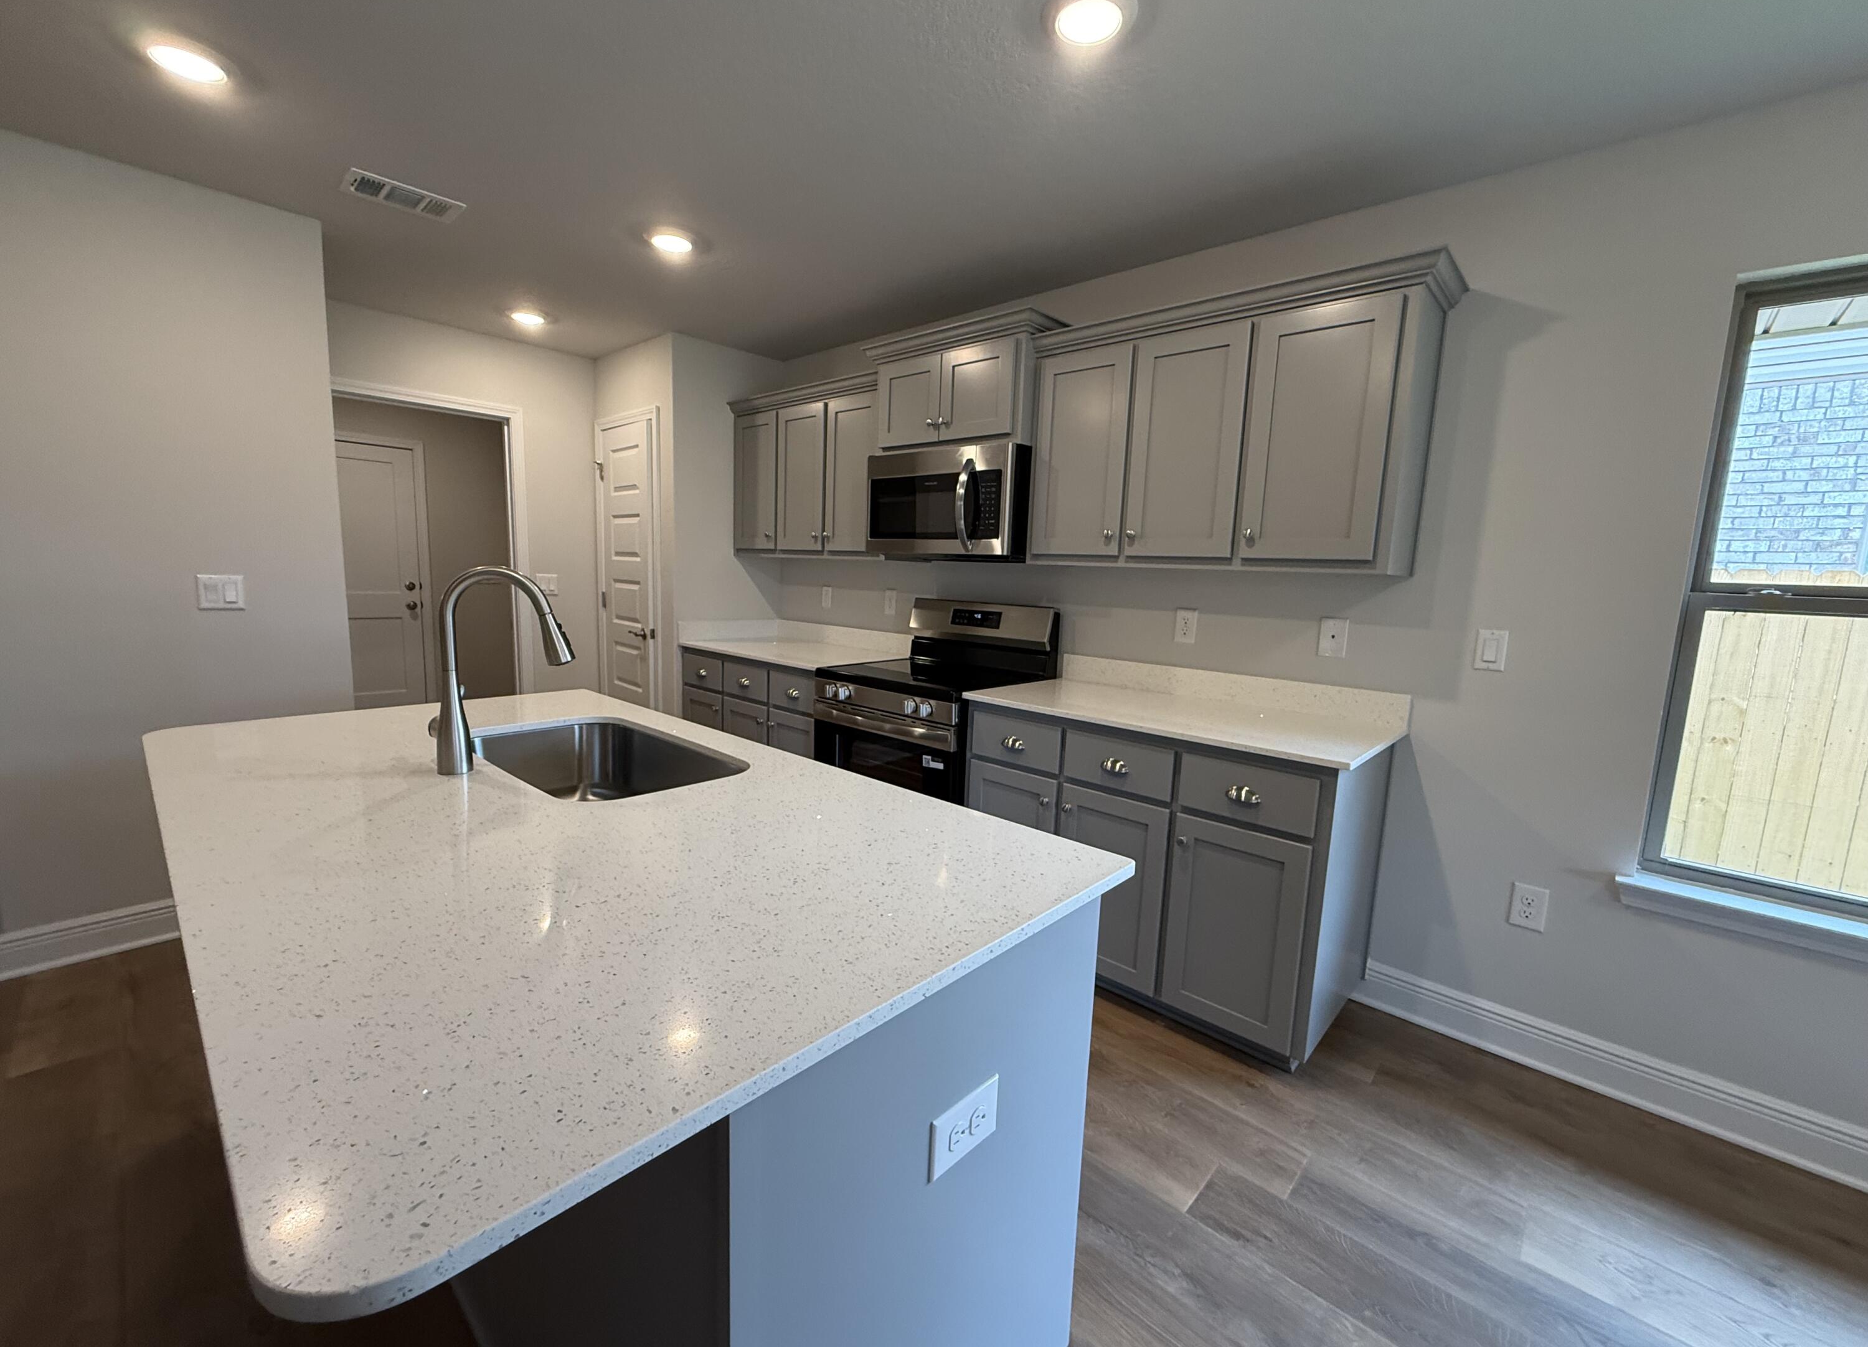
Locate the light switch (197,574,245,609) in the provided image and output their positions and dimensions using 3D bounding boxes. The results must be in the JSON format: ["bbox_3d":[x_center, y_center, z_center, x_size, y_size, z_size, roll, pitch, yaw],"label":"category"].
[{"bbox_3d":[-2.407,-0.272,2.553,0.010,0.117,0.118,9,11,42],"label":"light switch"}]

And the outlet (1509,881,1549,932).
[{"bbox_3d":[1.675,0.658,2.129,0.079,0.124,0.010,9,11,42],"label":"outlet"}]

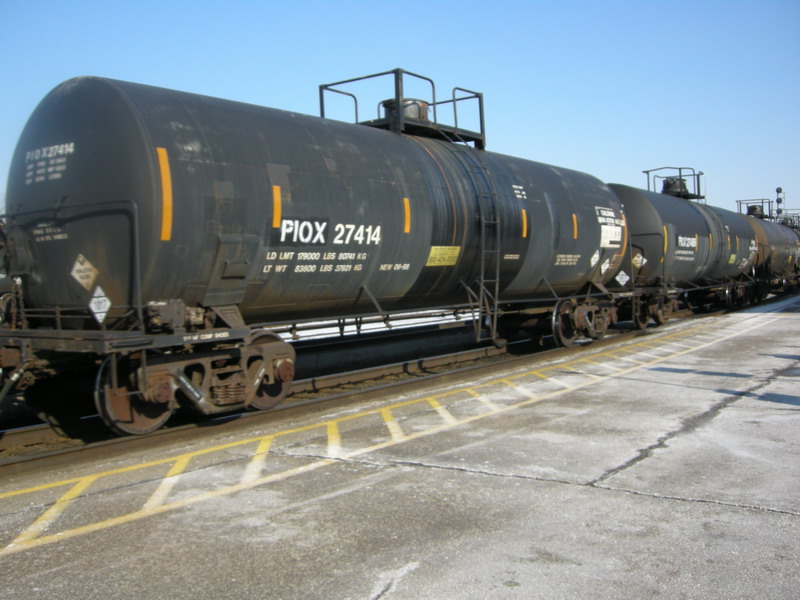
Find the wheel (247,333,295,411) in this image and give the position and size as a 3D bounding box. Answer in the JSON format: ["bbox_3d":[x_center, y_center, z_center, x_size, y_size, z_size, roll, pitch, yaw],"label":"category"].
[{"bbox_3d":[-1.639,0.855,10.055,0.155,0.940,0.940,-1,2,36],"label":"wheel"}]

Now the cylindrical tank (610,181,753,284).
[{"bbox_3d":[8.657,-1.787,26.277,2.860,2.860,13.500,-1,2,33],"label":"cylindrical tank"}]

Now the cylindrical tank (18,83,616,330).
[{"bbox_3d":[0.201,-1.244,13.886,2.860,2.860,13.200,-1,2,36],"label":"cylindrical tank"}]

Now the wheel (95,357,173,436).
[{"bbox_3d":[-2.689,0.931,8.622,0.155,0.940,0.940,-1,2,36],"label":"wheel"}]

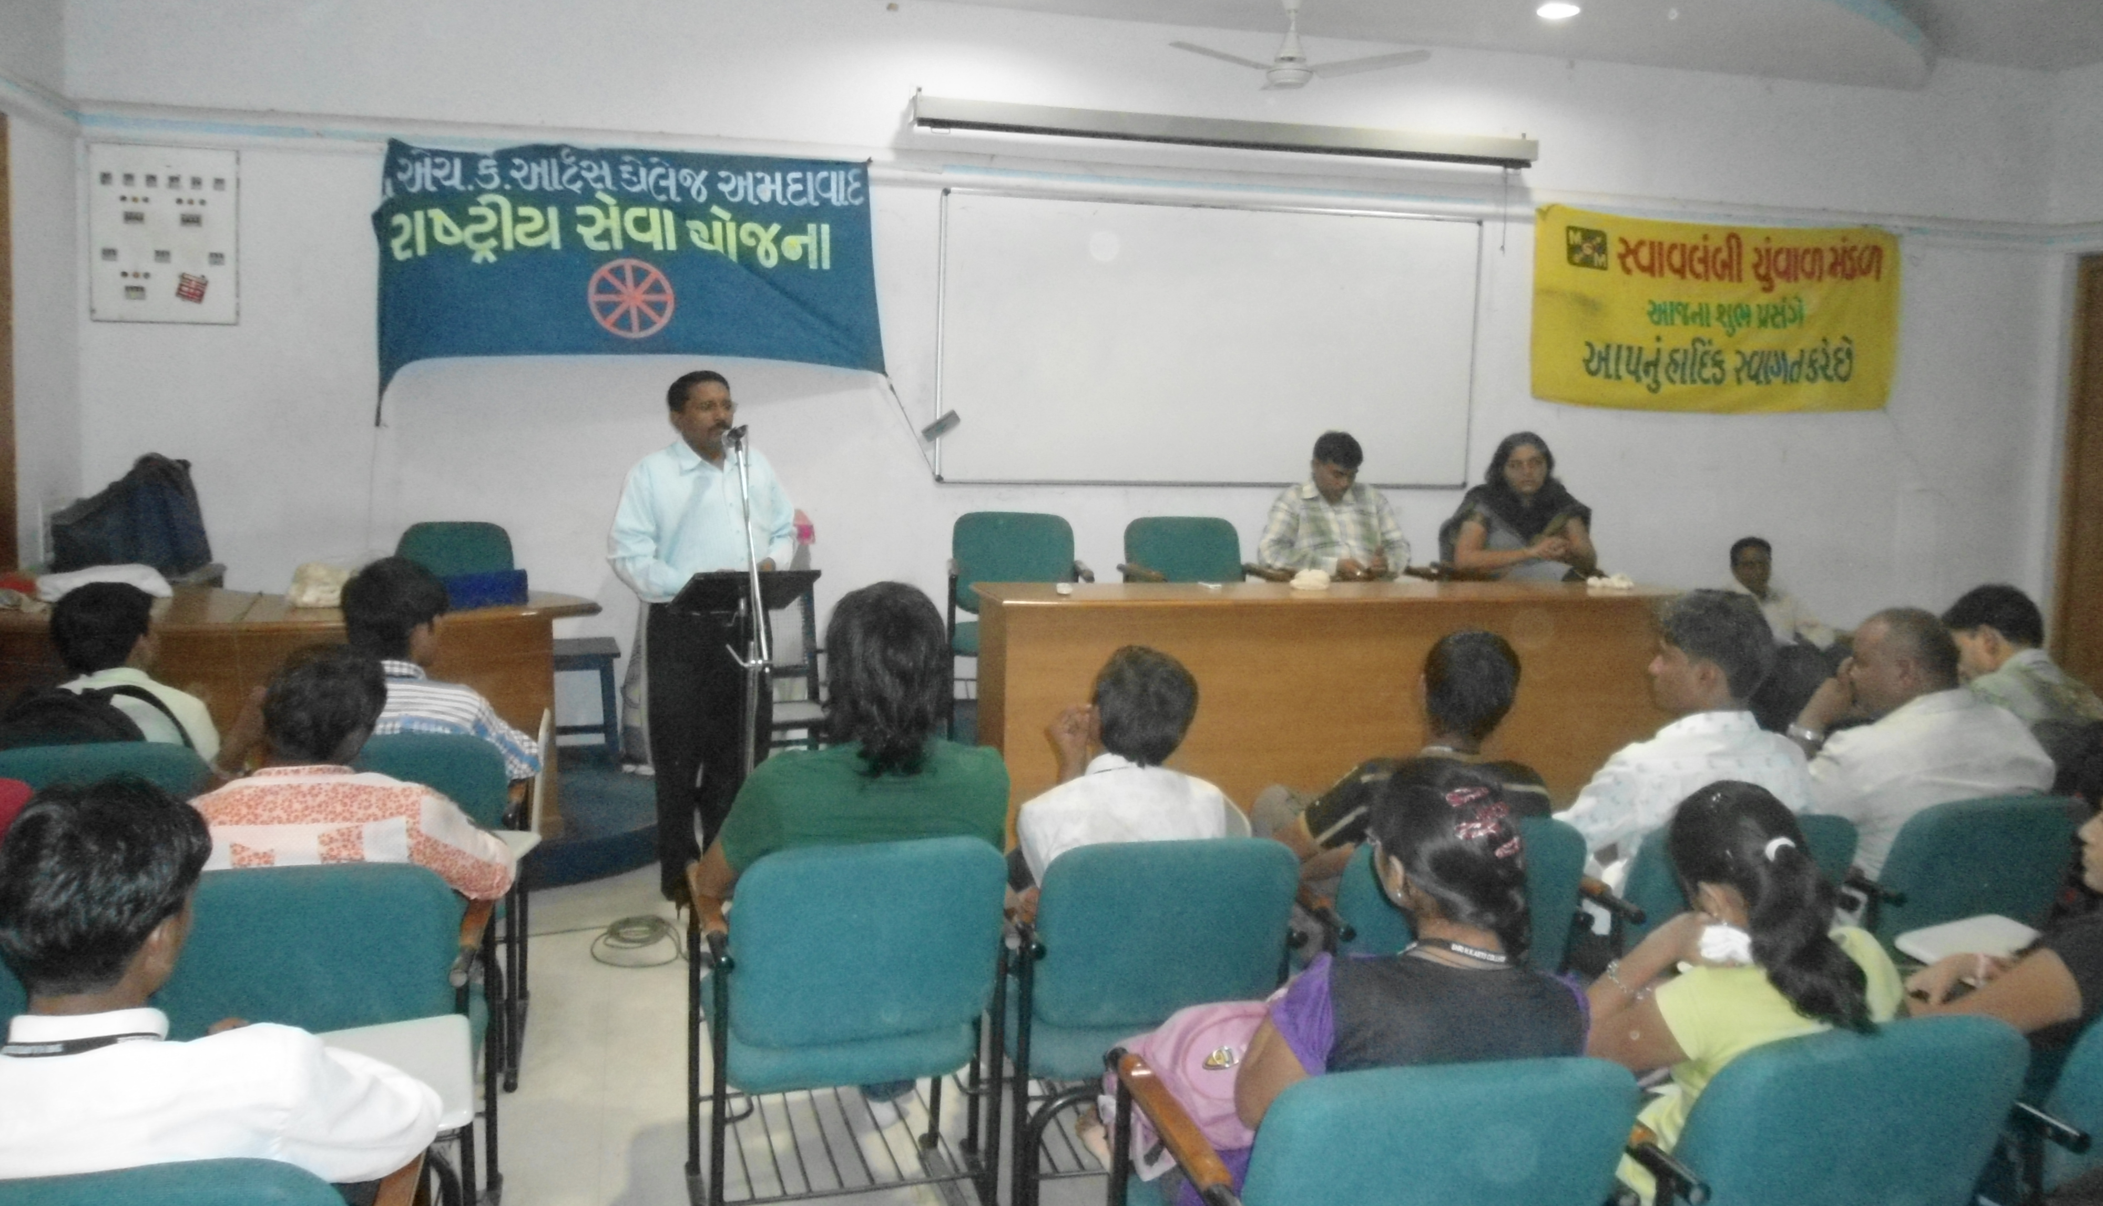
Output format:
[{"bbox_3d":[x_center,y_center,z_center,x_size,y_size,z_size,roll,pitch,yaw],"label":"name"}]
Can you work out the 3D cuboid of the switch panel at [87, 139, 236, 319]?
[{"bbox_3d":[-3.304,-1.370,5.894,0.499,0.649,0.030,0,5,-14],"label":"switch panel"}]

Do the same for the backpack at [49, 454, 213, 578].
[{"bbox_3d":[-3.174,-0.292,5.434,0.480,0.430,0.280,-2,7,-26],"label":"backpack"}]

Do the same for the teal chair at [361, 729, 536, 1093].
[{"bbox_3d":[-1.522,0.657,3.700,0.550,0.800,0.630,0,6,-16],"label":"teal chair"}]

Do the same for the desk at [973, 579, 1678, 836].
[{"bbox_3d":[0.893,0.345,5.035,2.292,0.770,0.580,0,6,-14],"label":"desk"}]

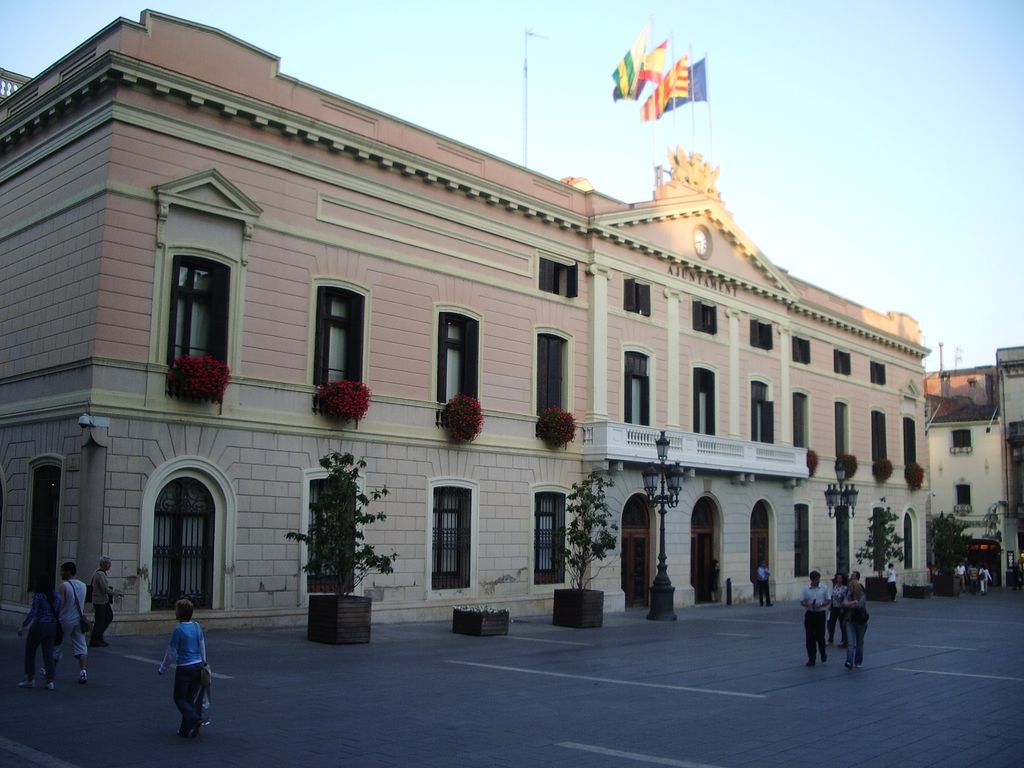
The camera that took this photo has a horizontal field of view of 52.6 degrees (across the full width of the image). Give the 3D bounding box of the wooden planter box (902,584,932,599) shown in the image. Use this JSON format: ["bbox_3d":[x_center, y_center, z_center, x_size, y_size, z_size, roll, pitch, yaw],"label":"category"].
[{"bbox_3d":[17.624,9.031,45.000,0.950,0.600,0.950,-6,-10,43],"label":"wooden planter box"}]

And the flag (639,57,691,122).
[{"bbox_3d":[5.574,-10.731,37.600,1.900,2.400,0.600,4,-8,-17],"label":"flag"}]

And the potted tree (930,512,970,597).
[{"bbox_3d":[21.260,8.266,50.200,1.700,3.980,1.700,-6,-11,43],"label":"potted tree"}]

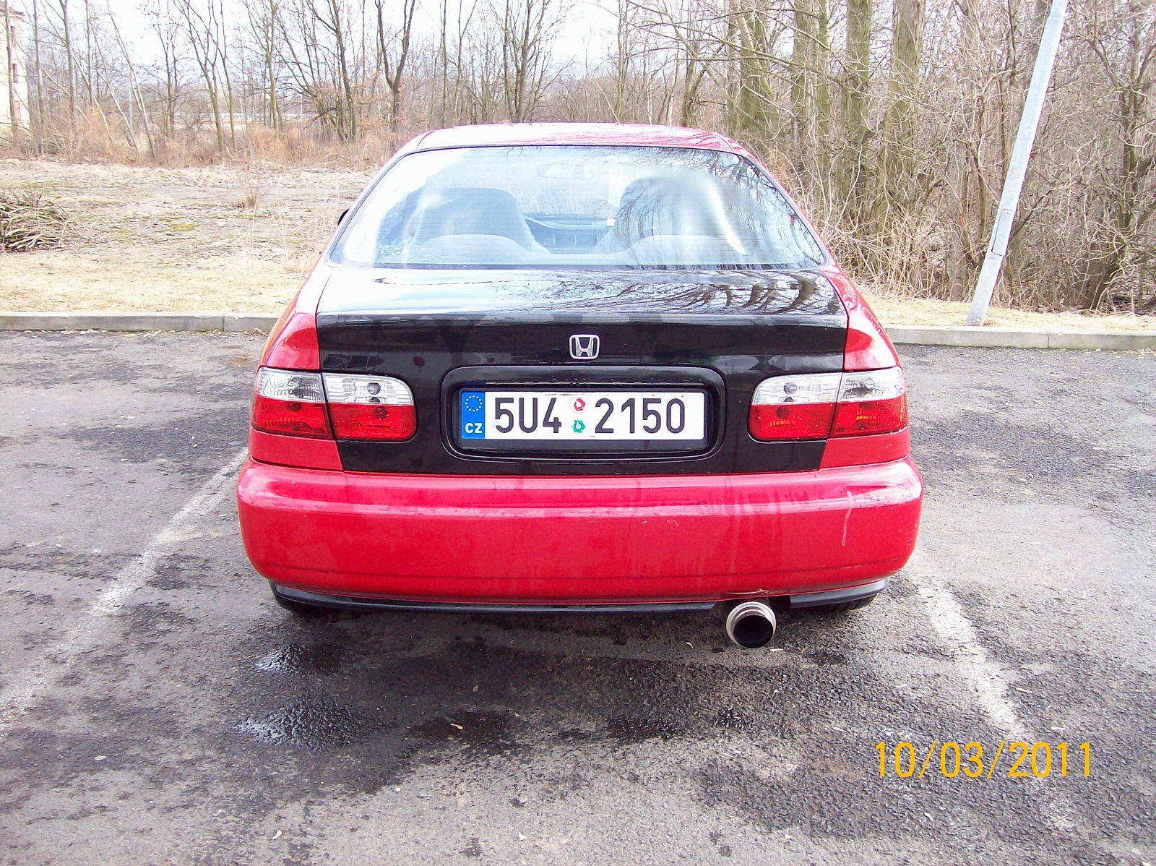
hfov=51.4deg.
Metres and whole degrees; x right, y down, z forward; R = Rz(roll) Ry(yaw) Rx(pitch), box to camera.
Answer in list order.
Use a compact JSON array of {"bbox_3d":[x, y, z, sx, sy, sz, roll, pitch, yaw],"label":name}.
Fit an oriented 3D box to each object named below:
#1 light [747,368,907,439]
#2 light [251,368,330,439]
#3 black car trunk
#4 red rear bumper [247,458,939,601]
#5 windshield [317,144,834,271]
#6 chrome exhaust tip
[{"bbox_3d":[0.563,-0.074,2.620,0.385,0.150,0.190,0,15,-1],"label":"light"},{"bbox_3d":[-0.628,-0.078,2.635,0.220,0.150,0.180,0,15,-1],"label":"light"},{"bbox_3d":[0.008,-0.162,2.767,1.210,0.370,0.610,0,15,-1],"label":"black car trunk"},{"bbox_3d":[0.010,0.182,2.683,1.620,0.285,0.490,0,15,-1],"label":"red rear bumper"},{"bbox_3d":[0.001,-0.597,3.251,1.250,0.120,0.640,0,43,-1],"label":"windshield"},{"bbox_3d":[0.363,0.391,2.553,0.105,0.105,0.140,0,15,-1],"label":"chrome exhaust tip"}]

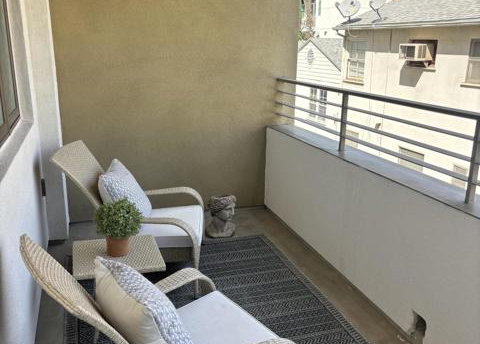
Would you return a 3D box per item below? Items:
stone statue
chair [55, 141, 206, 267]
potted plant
[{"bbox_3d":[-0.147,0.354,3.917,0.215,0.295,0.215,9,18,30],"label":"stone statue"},{"bbox_3d":[-0.683,0.258,3.188,0.866,0.859,0.784,0,15,-2],"label":"chair"},{"bbox_3d":[-0.638,0.290,2.497,0.234,0.278,0.234,-5,16,-18],"label":"potted plant"}]

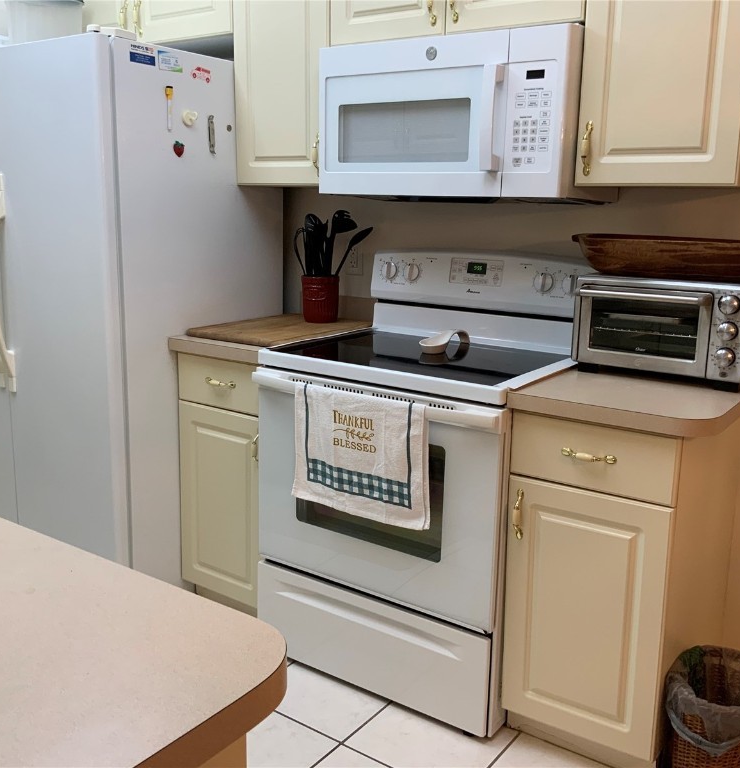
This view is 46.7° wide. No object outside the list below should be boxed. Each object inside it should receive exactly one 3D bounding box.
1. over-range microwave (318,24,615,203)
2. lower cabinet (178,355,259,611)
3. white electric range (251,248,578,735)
[{"bbox_3d":[0.259,-0.711,2.368,0.751,0.406,0.410,9,15,34],"label":"over-range microwave"},{"bbox_3d":[-0.285,0.298,2.837,0.363,0.848,0.613,9,15,34],"label":"lower cabinet"},{"bbox_3d":[0.162,0.238,2.468,0.758,1.165,0.655,9,15,34],"label":"white electric range"}]

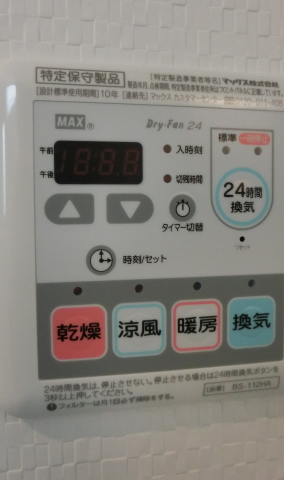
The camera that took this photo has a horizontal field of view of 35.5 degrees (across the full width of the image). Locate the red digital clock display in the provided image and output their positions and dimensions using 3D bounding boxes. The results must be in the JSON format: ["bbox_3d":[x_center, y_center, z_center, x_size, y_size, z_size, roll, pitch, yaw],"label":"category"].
[{"bbox_3d":[-0.015,-0.027,0.154,0.031,0.015,0.004,-1,3,-12],"label":"red digital clock display"}]

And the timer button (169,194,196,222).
[{"bbox_3d":[0.015,-0.011,0.161,0.010,0.010,0.003,-1,3,-12],"label":"timer button"}]

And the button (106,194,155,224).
[{"bbox_3d":[-0.004,-0.011,0.157,0.017,0.011,0.003,-1,3,-12],"label":"button"}]

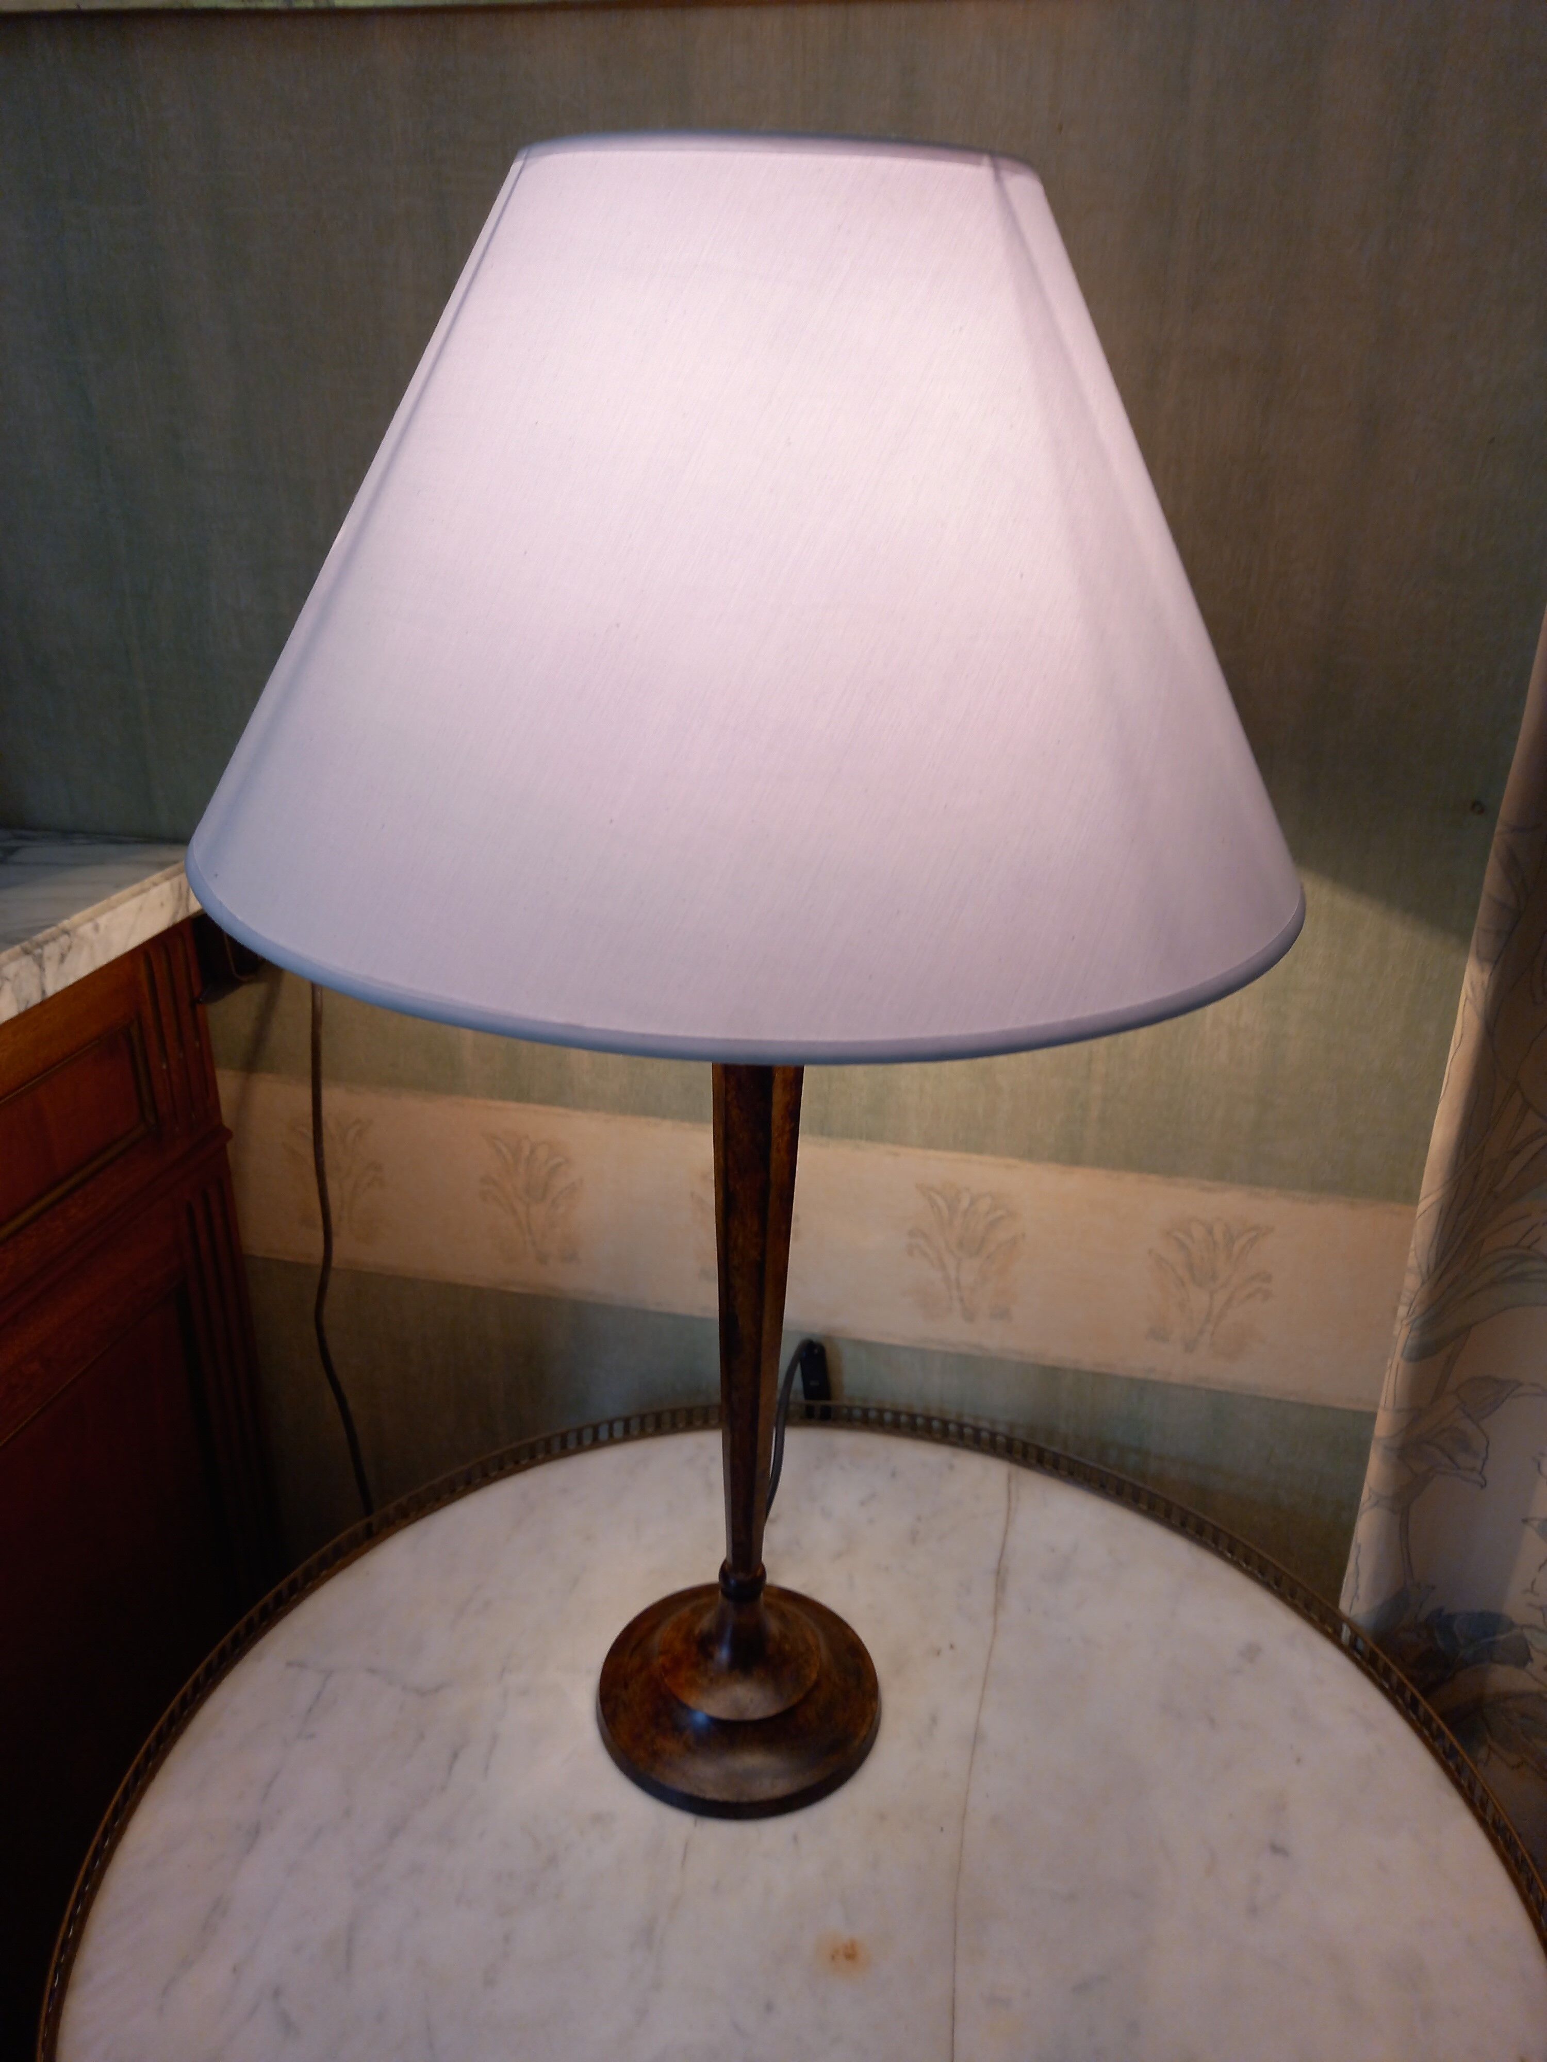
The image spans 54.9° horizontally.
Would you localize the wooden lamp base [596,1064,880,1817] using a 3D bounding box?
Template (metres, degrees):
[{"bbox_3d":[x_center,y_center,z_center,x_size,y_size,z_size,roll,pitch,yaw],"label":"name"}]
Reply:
[{"bbox_3d":[-0.010,0.134,0.654,0.140,0.427,0.140,2,23,0],"label":"wooden lamp base"}]

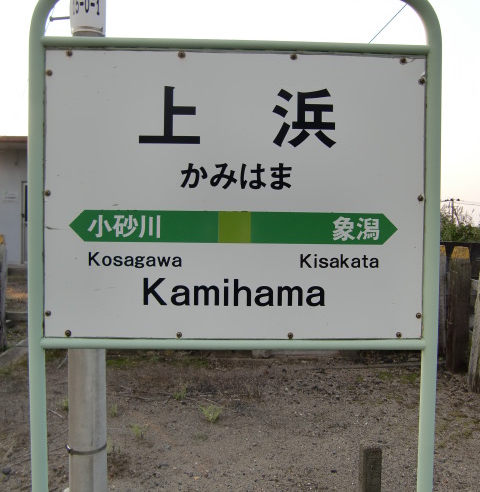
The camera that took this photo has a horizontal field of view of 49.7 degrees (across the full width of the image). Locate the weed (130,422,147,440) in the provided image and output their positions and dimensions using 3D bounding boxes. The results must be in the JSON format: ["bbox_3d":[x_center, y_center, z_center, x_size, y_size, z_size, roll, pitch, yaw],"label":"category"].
[{"bbox_3d":[-0.734,1.338,3.756,0.130,0.125,0.120,0,2,0],"label":"weed"}]

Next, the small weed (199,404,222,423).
[{"bbox_3d":[-0.231,1.331,4.098,0.190,0.125,0.170,0,2,0],"label":"small weed"}]

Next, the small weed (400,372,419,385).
[{"bbox_3d":[1.723,1.332,5.260,0.180,0.080,0.160,0,2,0],"label":"small weed"}]

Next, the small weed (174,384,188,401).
[{"bbox_3d":[-0.522,1.308,4.623,0.125,0.135,0.115,0,2,0],"label":"small weed"}]

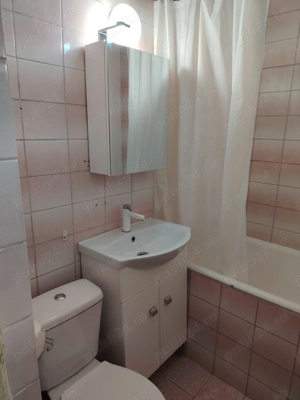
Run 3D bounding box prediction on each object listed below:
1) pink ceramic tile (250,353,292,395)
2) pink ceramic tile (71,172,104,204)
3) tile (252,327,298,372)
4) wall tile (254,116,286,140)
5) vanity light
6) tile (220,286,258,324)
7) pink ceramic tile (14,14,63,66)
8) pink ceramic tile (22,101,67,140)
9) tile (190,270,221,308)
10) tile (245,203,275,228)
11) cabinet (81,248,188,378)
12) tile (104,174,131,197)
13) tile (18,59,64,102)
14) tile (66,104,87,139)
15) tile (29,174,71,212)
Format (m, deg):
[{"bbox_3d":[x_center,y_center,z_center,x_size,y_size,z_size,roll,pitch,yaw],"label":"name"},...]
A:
[{"bbox_3d":[0.604,0.871,1.395,0.198,0.150,0.010,13,19,40],"label":"pink ceramic tile"},{"bbox_3d":[-0.314,-0.073,1.400,0.010,0.150,0.200,13,19,41],"label":"pink ceramic tile"},{"bbox_3d":[0.606,0.724,1.357,0.198,0.150,0.010,13,19,40],"label":"tile"},{"bbox_3d":[0.822,-0.493,1.893,0.200,0.150,0.010,13,19,41],"label":"wall tile"},{"bbox_3d":[-0.099,-0.850,1.357,0.077,0.208,0.208,13,19,40],"label":"vanity light"},{"bbox_3d":[0.466,0.547,1.464,0.200,0.150,0.010,13,19,41],"label":"tile"},{"bbox_3d":[-0.437,-0.628,1.098,0.010,0.150,0.198,13,19,40],"label":"pink ceramic tile"},{"bbox_3d":[-0.445,-0.336,1.181,0.010,0.150,0.200,13,19,41],"label":"pink ceramic tile"},{"bbox_3d":[0.318,0.512,1.596,0.200,0.150,0.010,13,19,41],"label":"tile"},{"bbox_3d":[0.813,0.102,2.042,0.200,0.150,0.010,13,19,41],"label":"tile"},{"bbox_3d":[-0.071,0.601,1.595,0.322,0.744,0.520,13,19,40],"label":"cabinet"},{"bbox_3d":[-0.178,-0.107,1.536,0.010,0.150,0.198,13,19,40],"label":"tile"},{"bbox_3d":[-0.440,-0.481,1.137,0.010,0.150,0.200,13,19,40],"label":"tile"},{"bbox_3d":[-0.308,-0.368,1.319,0.010,0.150,0.200,13,19,40],"label":"tile"},{"bbox_3d":[-0.450,-0.039,1.256,0.010,0.150,0.200,13,19,41],"label":"tile"}]

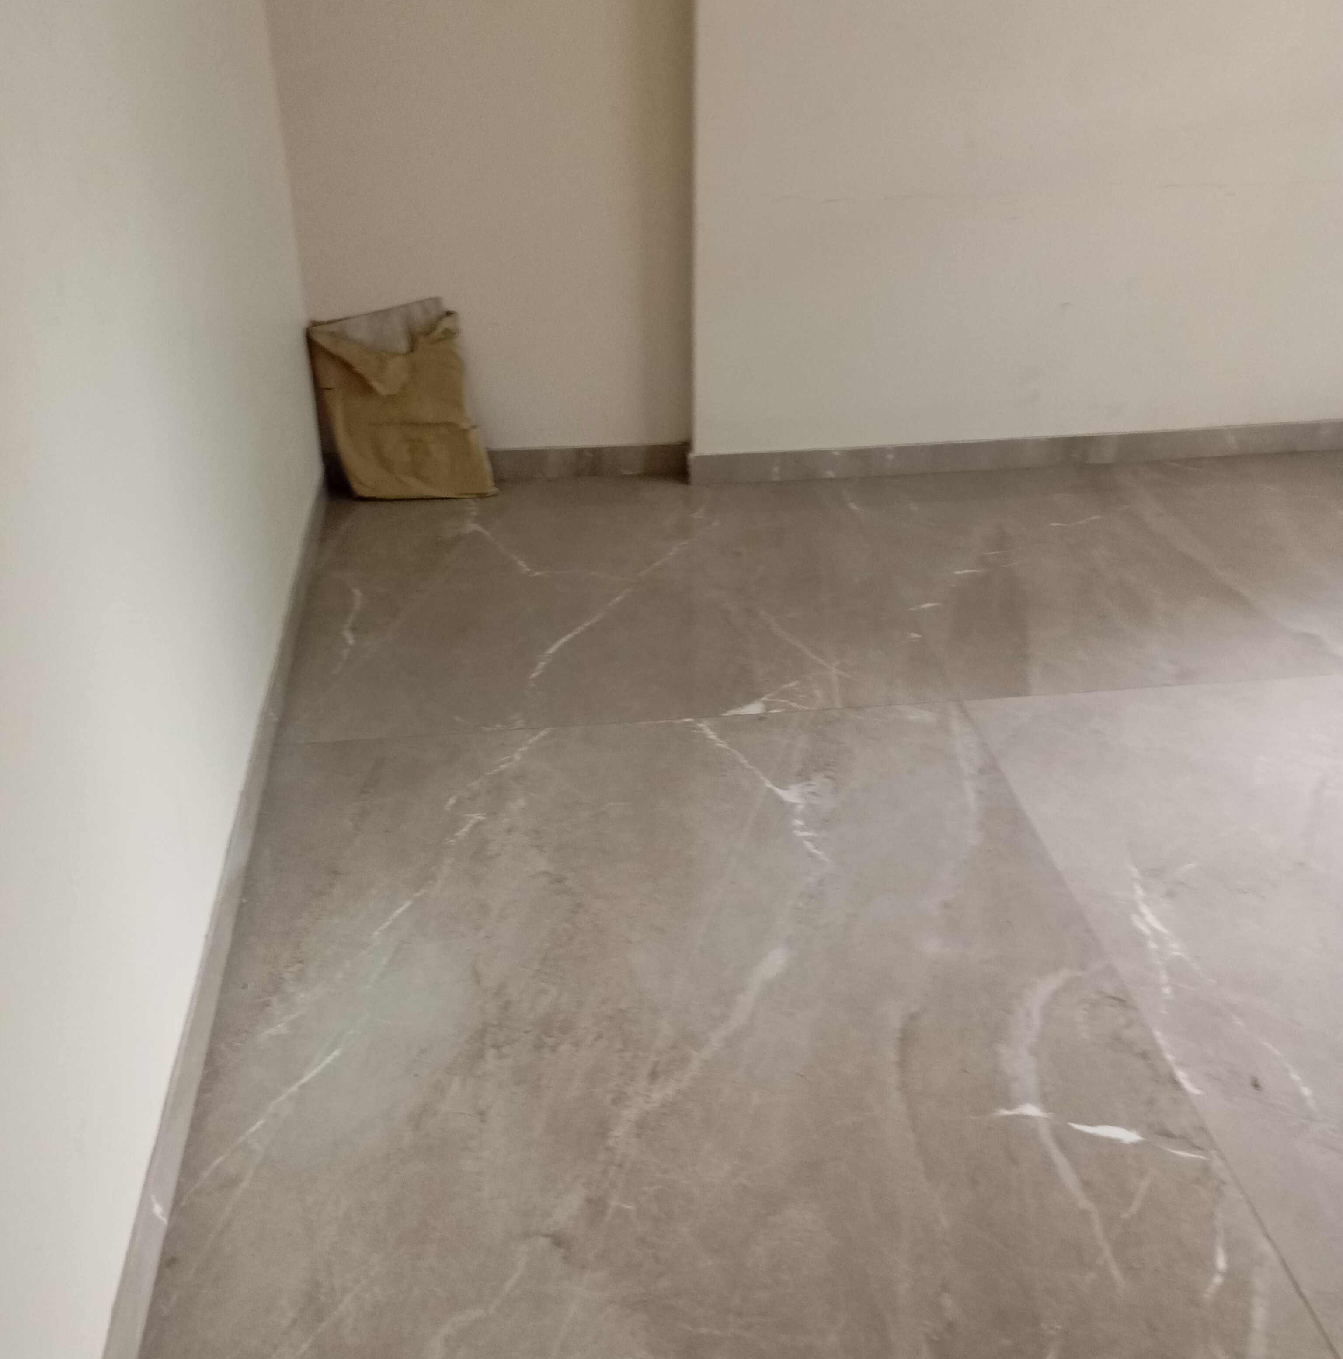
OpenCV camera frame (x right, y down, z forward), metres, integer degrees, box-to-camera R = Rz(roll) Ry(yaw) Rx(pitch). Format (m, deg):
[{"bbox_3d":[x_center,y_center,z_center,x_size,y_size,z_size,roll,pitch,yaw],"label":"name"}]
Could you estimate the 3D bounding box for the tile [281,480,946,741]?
[{"bbox_3d":[-0.142,-0.195,3.025,1.218,0.020,1.100,-4,30,-6],"label":"tile"}]

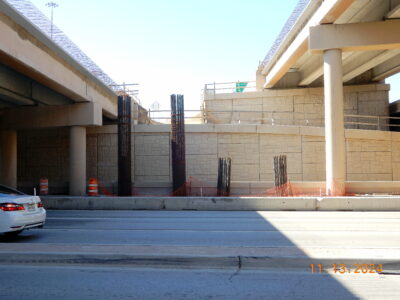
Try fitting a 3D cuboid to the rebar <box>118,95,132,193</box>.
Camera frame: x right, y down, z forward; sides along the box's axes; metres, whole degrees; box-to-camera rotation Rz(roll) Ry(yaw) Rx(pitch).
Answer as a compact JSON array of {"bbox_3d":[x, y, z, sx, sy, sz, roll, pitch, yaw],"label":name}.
[{"bbox_3d":[-4.137,-0.222,28.800,0.740,5.680,0.740,0,-2,0],"label":"rebar"}]

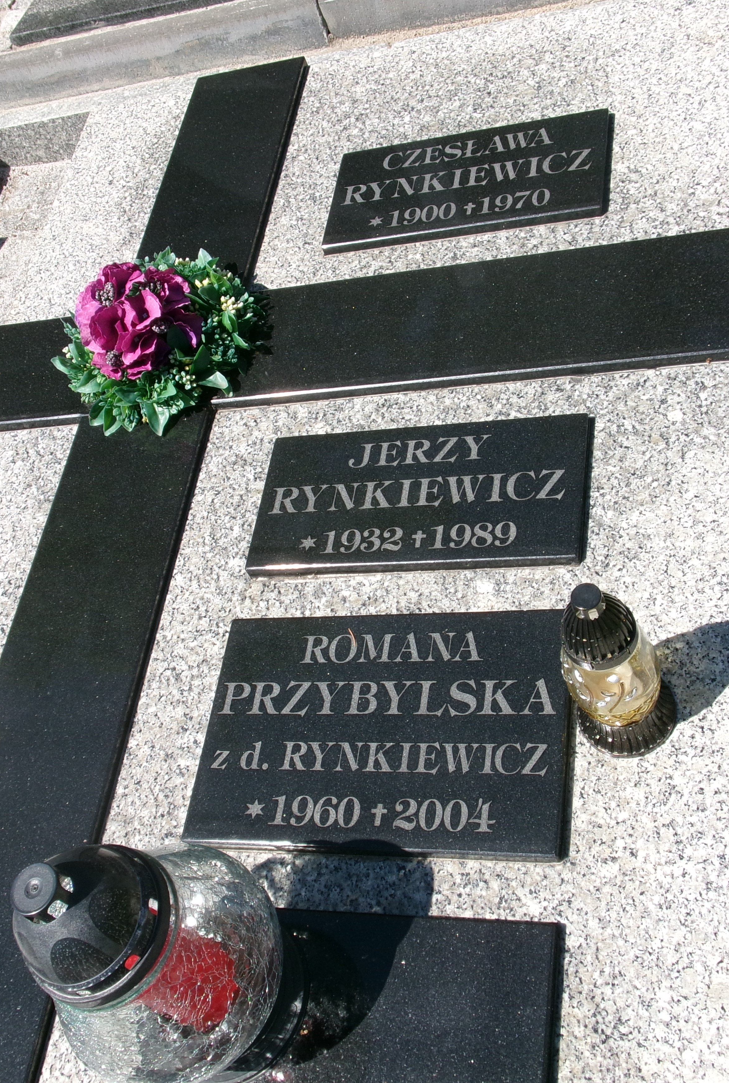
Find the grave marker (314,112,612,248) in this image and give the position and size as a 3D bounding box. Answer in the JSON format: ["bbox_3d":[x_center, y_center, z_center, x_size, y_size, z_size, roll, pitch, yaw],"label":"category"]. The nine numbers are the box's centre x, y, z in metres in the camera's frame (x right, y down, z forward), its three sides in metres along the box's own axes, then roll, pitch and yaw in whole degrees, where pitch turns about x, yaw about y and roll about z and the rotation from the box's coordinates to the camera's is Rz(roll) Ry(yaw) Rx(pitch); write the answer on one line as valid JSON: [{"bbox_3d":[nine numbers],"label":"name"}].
[{"bbox_3d":[0.140,-0.499,1.631,0.399,0.019,0.195,-3,57,21],"label":"grave marker"}]

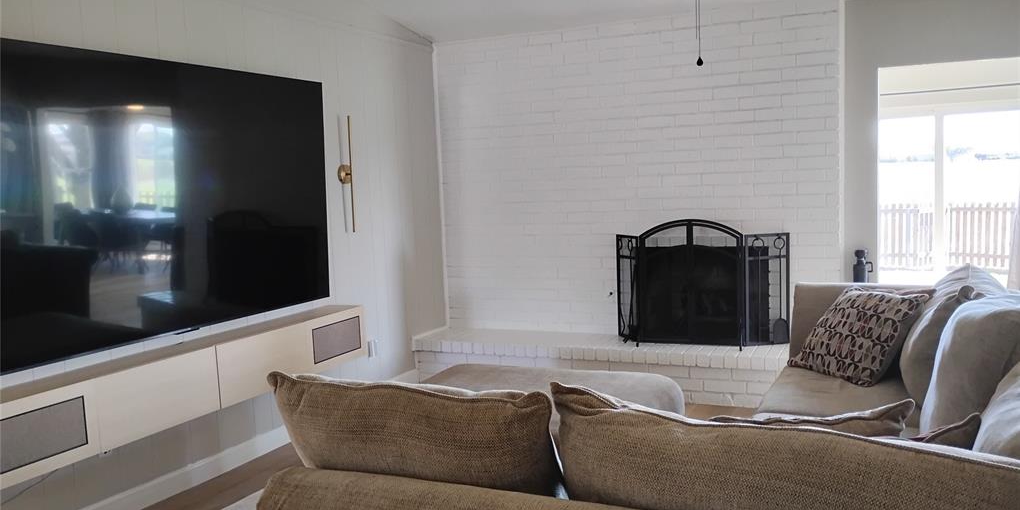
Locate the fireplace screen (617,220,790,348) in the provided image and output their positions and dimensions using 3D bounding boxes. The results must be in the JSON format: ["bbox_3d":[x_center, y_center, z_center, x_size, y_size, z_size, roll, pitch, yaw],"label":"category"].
[{"bbox_3d":[1.160,0.173,5.197,1.100,0.790,0.300,0,6,26],"label":"fireplace screen"}]

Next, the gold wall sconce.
[{"bbox_3d":[-1.004,-0.493,5.089,0.070,0.715,0.120,0,6,26],"label":"gold wall sconce"}]

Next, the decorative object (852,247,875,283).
[{"bbox_3d":[2.020,0.090,4.733,0.105,0.240,0.078,0,6,26],"label":"decorative object"}]

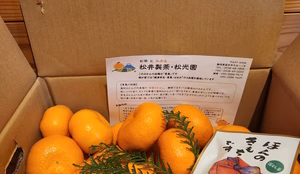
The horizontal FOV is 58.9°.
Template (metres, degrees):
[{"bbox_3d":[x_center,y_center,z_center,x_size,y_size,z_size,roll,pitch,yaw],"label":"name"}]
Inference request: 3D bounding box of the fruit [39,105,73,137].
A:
[{"bbox_3d":[-0.132,0.050,0.378,0.048,0.043,0.048,-3,43,-1],"label":"fruit"}]

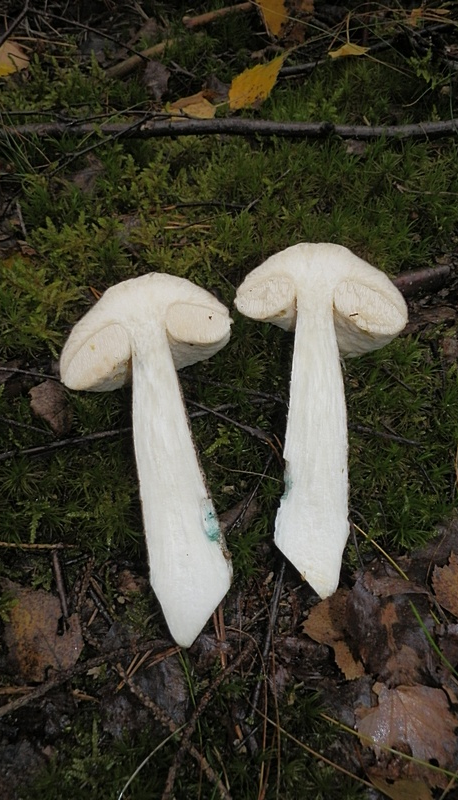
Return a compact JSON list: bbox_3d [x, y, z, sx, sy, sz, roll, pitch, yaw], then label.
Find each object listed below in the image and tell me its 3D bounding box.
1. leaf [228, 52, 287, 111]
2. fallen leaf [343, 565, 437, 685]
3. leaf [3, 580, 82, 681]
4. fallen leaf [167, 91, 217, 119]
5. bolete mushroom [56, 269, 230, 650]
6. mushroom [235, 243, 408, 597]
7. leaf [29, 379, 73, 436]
[{"bbox_3d":[0.021,-0.240,0.417,0.025,0.008,0.059,45,89,2],"label":"leaf"},{"bbox_3d":[0.066,0.090,0.224,0.035,0.008,0.047,3,58,2],"label":"fallen leaf"},{"bbox_3d":[-0.076,0.089,0.226,0.027,0.007,0.044,-25,61,-15],"label":"leaf"},{"bbox_3d":[-0.028,-0.216,0.409,0.037,0.008,0.030,-10,67,-5],"label":"fallen leaf"},{"bbox_3d":[-0.033,0.023,0.274,0.087,0.041,0.186,-8,62,-4],"label":"bolete mushroom"},{"bbox_3d":[0.043,0.006,0.284,0.089,0.042,0.188,4,62,2],"label":"mushroom"},{"bbox_3d":[-0.087,0.003,0.275,0.018,0.007,0.034,-19,60,-12],"label":"leaf"}]

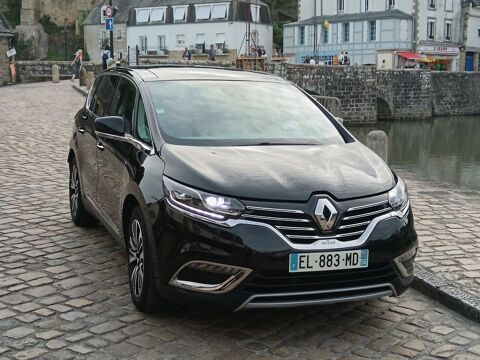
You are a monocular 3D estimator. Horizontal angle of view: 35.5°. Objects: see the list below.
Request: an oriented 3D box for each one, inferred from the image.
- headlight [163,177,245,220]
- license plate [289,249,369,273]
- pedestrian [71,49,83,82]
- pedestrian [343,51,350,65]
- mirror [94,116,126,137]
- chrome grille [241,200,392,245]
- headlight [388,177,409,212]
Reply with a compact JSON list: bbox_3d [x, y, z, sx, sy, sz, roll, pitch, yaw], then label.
[{"bbox_3d":[-0.231,0.103,4.433,0.400,0.220,0.520,-2,9,-21],"label":"headlight"},{"bbox_3d":[0.517,0.468,4.346,0.520,0.110,0.015,-2,9,-21],"label":"license plate"},{"bbox_3d":[-8.054,-5.633,37.000,0.550,1.650,0.550,5,9,30],"label":"pedestrian"},{"bbox_3d":[8.145,-8.906,57.000,0.500,1.720,0.350,1,7,0],"label":"pedestrian"},{"bbox_3d":[-0.962,-0.403,5.505,0.220,0.155,0.130,-2,9,-21],"label":"mirror"},{"bbox_3d":[0.492,0.248,4.395,1.000,0.260,0.160,-2,9,-21],"label":"chrome grille"},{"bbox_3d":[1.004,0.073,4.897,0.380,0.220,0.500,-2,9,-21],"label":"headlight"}]

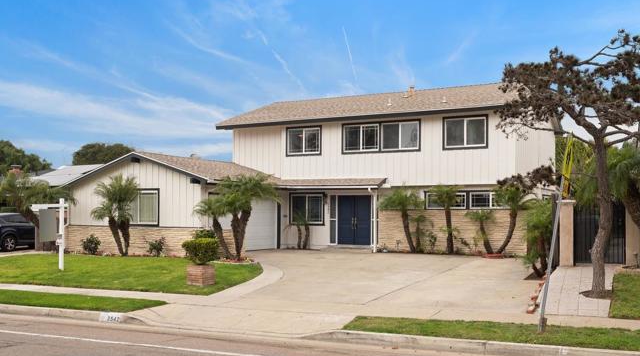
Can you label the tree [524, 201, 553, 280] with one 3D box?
[{"bbox_3d":[5.980,1.660,18.000,0.900,2.150,0.900,-1,-3,27],"label":"tree"}]

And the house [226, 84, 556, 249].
[{"bbox_3d":[3.494,-0.474,29.586,13.000,6.870,9.700,-1,-3,27],"label":"house"}]

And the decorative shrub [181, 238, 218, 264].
[{"bbox_3d":[-2.900,1.790,16.000,0.860,0.680,0.860,0,-2,0],"label":"decorative shrub"}]

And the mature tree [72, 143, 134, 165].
[{"bbox_3d":[-19.670,0.780,60.000,6.600,7.800,6.600,-1,-3,27],"label":"mature tree"}]

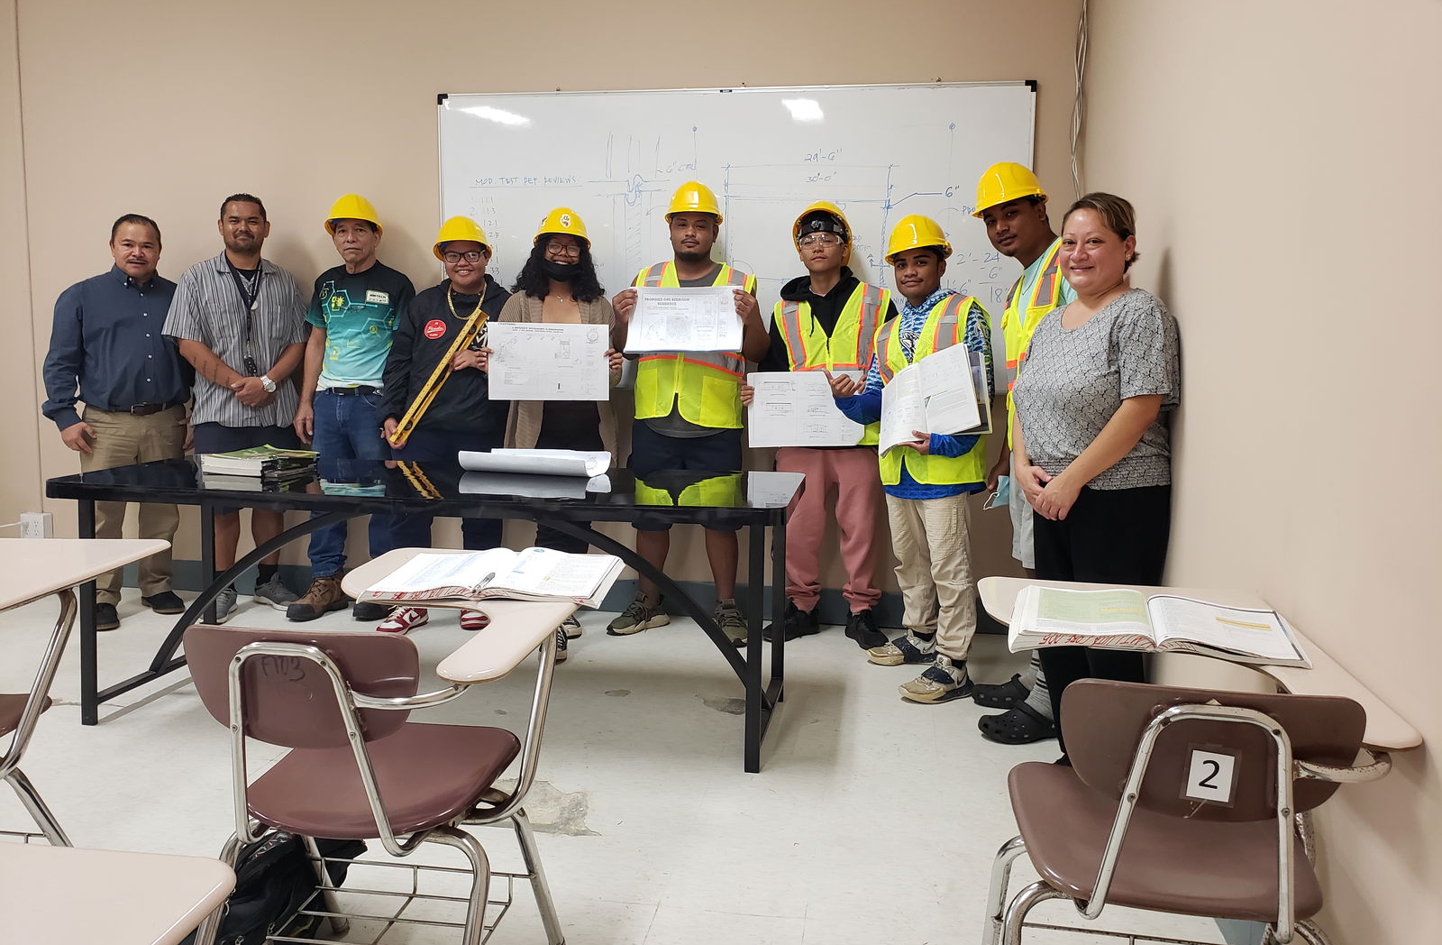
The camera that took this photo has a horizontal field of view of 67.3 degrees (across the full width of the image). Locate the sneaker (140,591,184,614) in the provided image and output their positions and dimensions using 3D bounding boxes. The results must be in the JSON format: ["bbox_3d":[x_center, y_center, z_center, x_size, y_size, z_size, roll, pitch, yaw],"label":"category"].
[{"bbox_3d":[-2.398,0.528,4.660,0.105,0.110,0.285,-5,8,-42],"label":"sneaker"}]

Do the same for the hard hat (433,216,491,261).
[{"bbox_3d":[-1.011,-0.919,4.236,0.225,0.160,0.285,0,-9,-8],"label":"hard hat"}]

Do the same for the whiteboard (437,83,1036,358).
[{"bbox_3d":[0.001,-0.947,4.416,2.440,1.215,0.025,2,6,9],"label":"whiteboard"}]

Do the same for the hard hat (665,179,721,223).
[{"bbox_3d":[-0.102,-1.043,4.185,0.225,0.160,0.285,2,-2,6],"label":"hard hat"}]

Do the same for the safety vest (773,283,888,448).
[{"bbox_3d":[0.424,-0.416,4.156,0.460,0.640,0.270,2,6,9],"label":"safety vest"}]

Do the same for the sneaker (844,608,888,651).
[{"bbox_3d":[0.584,0.617,4.348,0.105,0.115,0.285,-2,7,-24],"label":"sneaker"}]

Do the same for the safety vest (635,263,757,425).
[{"bbox_3d":[-0.107,-0.492,4.202,0.490,0.660,0.290,2,7,9],"label":"safety vest"}]

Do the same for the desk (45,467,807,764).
[{"bbox_3d":[-0.852,0.388,3.409,2.176,0.747,0.740,2,7,8],"label":"desk"}]

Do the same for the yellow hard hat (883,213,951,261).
[{"bbox_3d":[0.680,-0.808,3.735,0.225,0.160,0.285,-2,4,37],"label":"yellow hard hat"}]

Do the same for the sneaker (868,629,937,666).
[{"bbox_3d":[0.695,0.641,4.005,0.290,0.120,0.108,0,6,-5],"label":"sneaker"}]

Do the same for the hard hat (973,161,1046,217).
[{"bbox_3d":[0.878,-0.865,3.299,0.225,0.155,0.280,-2,12,43],"label":"hard hat"}]

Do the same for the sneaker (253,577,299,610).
[{"bbox_3d":[-1.953,0.523,4.779,0.300,0.120,0.110,6,8,35],"label":"sneaker"}]

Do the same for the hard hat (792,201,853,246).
[{"bbox_3d":[0.389,-0.944,4.137,0.225,0.155,0.280,1,-33,5],"label":"hard hat"}]

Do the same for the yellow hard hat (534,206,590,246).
[{"bbox_3d":[-0.591,-0.918,4.041,0.225,0.155,0.280,0,-5,-10],"label":"yellow hard hat"}]

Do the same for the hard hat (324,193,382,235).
[{"bbox_3d":[-1.486,-1.046,4.382,0.225,0.160,0.285,0,-7,-7],"label":"hard hat"}]

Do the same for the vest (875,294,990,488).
[{"bbox_3d":[0.720,-0.278,3.692,0.430,0.660,0.270,7,9,40],"label":"vest"}]

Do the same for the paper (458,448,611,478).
[{"bbox_3d":[-0.605,-0.032,3.522,0.440,0.072,0.170,2,7,14],"label":"paper"}]

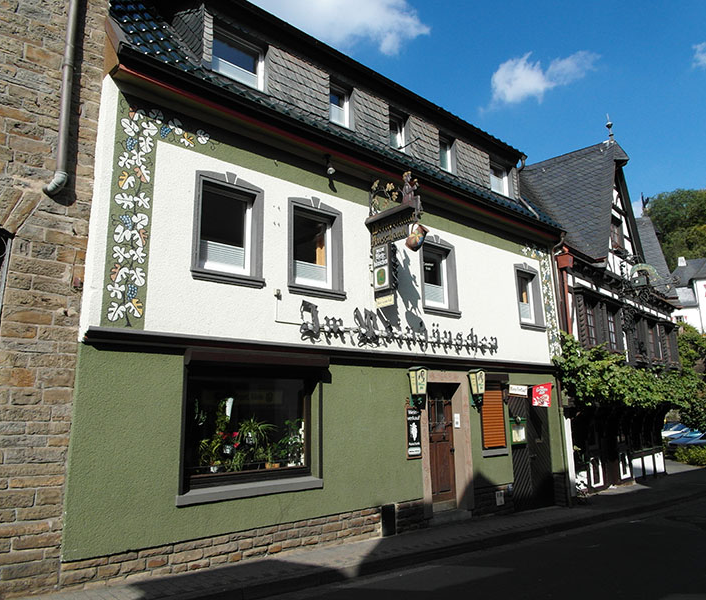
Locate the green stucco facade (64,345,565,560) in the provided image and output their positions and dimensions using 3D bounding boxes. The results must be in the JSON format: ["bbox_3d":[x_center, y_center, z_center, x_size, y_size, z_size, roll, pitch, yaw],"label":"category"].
[{"bbox_3d":[0.756,2.138,8.609,9.672,2.170,0.220,9,-15,-39],"label":"green stucco facade"}]

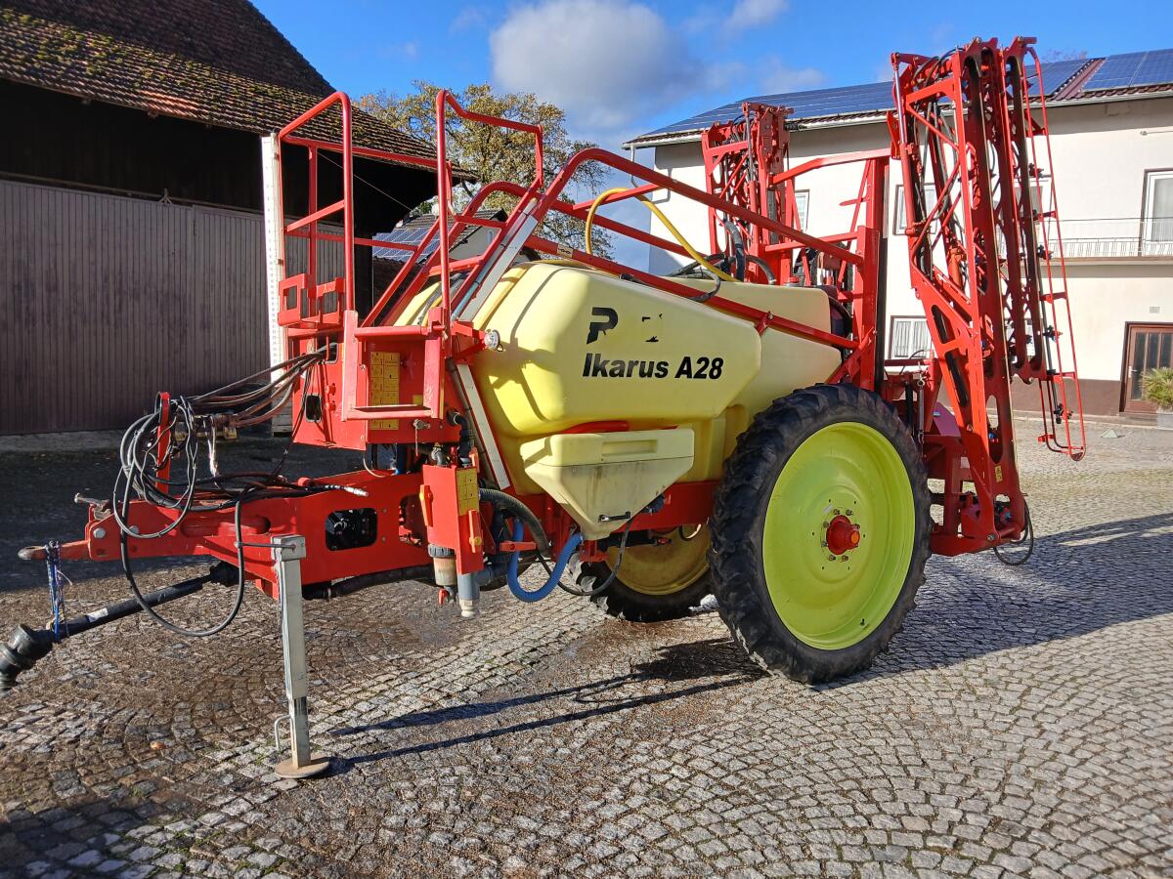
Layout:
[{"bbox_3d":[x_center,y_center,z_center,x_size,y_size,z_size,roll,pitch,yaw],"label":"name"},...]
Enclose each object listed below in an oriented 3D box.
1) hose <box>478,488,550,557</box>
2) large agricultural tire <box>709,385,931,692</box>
[{"bbox_3d":[-0.325,0.399,4.107,0.360,0.340,0.140,-1,3,-34],"label":"hose"},{"bbox_3d":[1.364,0.526,4.969,1.660,1.660,0.250,-1,3,-34],"label":"large agricultural tire"}]

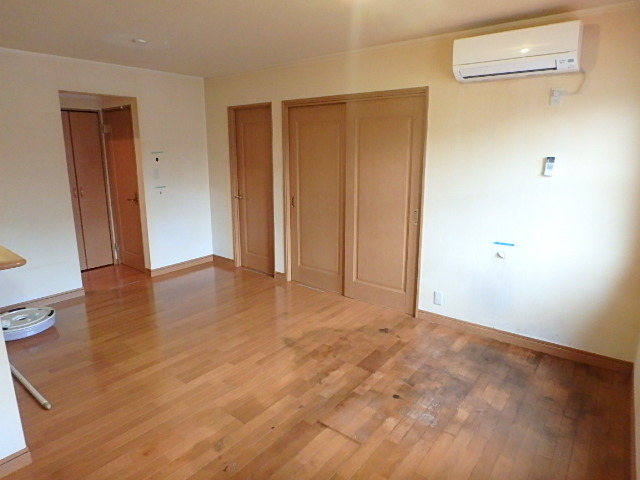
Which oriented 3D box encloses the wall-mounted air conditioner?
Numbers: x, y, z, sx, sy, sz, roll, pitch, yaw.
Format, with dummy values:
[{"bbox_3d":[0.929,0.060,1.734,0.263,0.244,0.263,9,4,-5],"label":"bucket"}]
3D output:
[{"bbox_3d":[1.353,-1.287,2.717,0.790,0.272,0.225,10,16,37],"label":"wall-mounted air conditioner"}]

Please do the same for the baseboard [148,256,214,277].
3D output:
[{"bbox_3d":[-1.793,0.340,5.143,0.015,0.082,0.930,10,16,37],"label":"baseboard"}]

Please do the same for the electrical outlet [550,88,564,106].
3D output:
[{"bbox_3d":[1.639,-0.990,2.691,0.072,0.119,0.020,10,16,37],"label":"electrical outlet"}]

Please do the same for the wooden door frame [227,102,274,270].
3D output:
[{"bbox_3d":[-0.813,-0.587,4.802,0.745,2.050,0.120,10,16,37],"label":"wooden door frame"}]

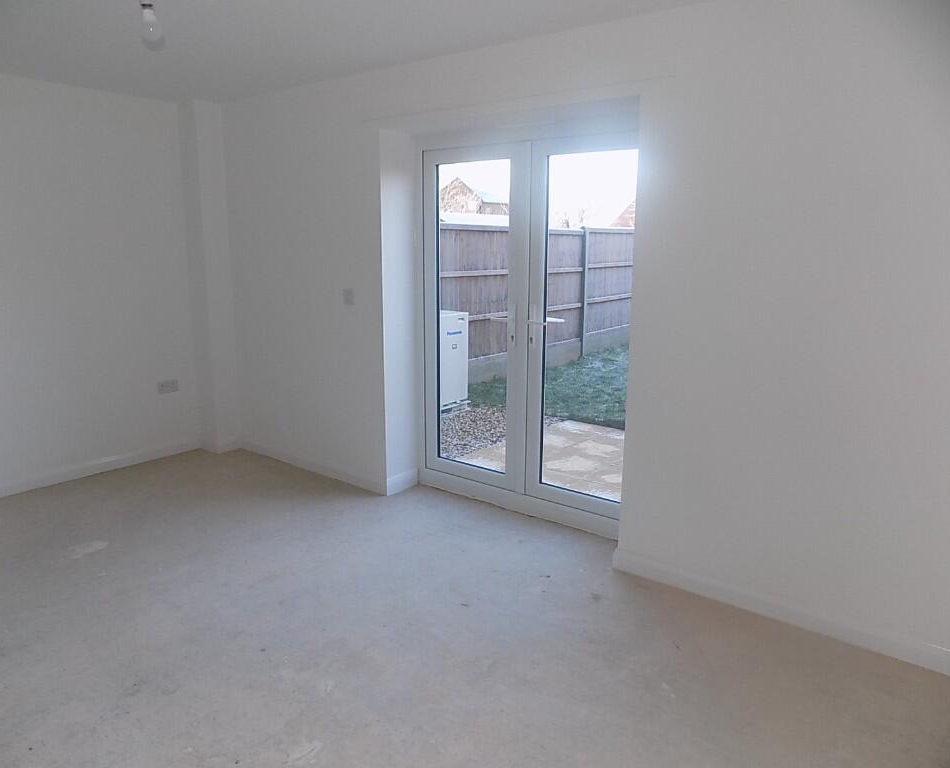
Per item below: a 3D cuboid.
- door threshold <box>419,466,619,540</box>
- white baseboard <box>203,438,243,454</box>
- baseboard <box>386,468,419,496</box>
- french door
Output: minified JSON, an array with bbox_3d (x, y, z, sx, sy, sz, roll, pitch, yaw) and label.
[{"bbox_3d":[0.264,0.657,3.810,1.498,0.115,0.073,9,15,37],"label":"door threshold"},{"bbox_3d":[-1.847,0.421,4.921,0.241,0.098,0.182,9,15,37],"label":"white baseboard"},{"bbox_3d":[-0.440,0.595,4.132,0.020,0.098,0.276,9,15,37],"label":"baseboard"},{"bbox_3d":[0.285,-0.302,3.592,1.409,1.852,0.075,9,15,37],"label":"french door"}]

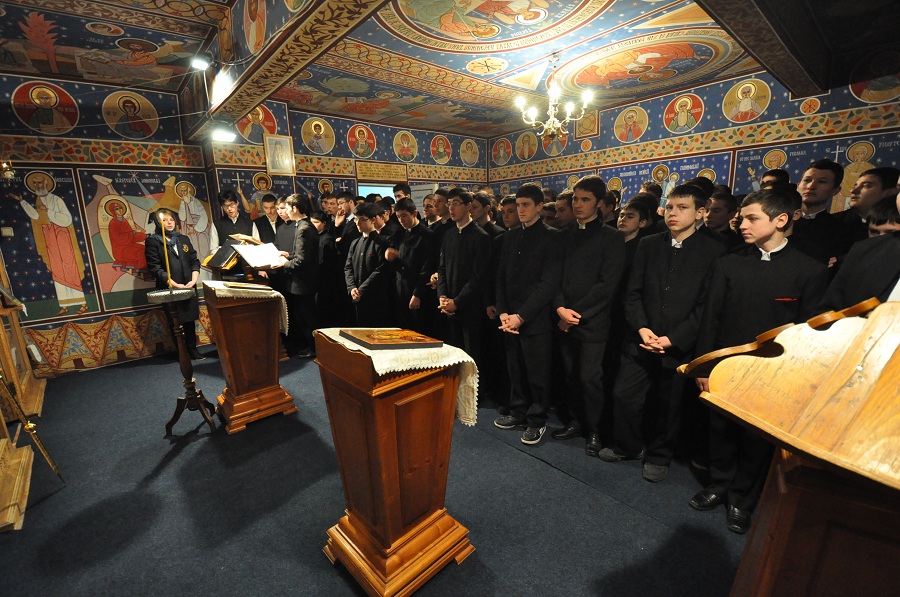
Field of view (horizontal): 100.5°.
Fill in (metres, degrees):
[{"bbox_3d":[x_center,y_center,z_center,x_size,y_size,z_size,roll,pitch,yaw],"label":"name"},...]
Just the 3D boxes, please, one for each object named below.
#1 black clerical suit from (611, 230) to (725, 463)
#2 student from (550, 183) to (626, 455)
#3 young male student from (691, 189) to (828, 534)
[{"bbox_3d":[1.258,0.333,2.199,0.360,1.380,0.500,-12,17,-38],"label":"black clerical suit"},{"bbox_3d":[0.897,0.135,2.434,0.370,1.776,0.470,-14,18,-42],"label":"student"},{"bbox_3d":[1.440,0.330,1.821,0.360,1.649,0.500,-12,17,-38],"label":"young male student"}]

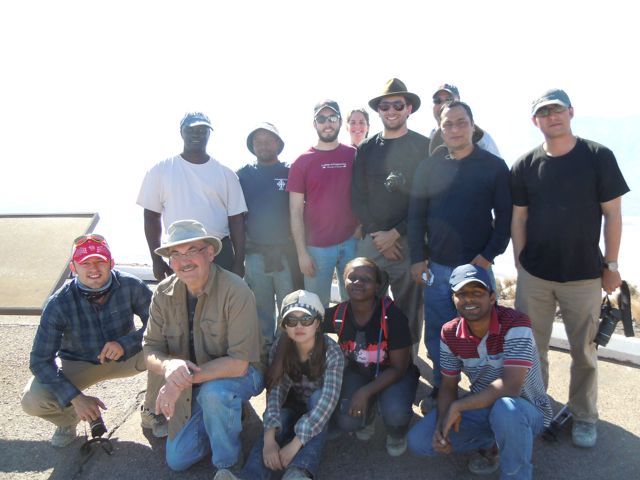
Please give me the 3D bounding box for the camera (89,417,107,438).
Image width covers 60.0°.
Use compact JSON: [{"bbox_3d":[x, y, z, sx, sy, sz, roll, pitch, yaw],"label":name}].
[{"bbox_3d":[-1.106,0.920,2.750,0.100,0.125,0.085,-11,-14,-3],"label":"camera"}]

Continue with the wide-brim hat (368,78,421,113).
[{"bbox_3d":[0.429,-0.822,3.177,0.300,0.145,0.330,3,2,16],"label":"wide-brim hat"}]

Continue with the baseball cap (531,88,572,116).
[{"bbox_3d":[1.135,-0.674,2.720,0.175,0.135,0.260,-6,4,34],"label":"baseball cap"}]

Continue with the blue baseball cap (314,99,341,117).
[{"bbox_3d":[0.048,-0.788,3.335,0.170,0.125,0.250,0,7,0],"label":"blue baseball cap"}]

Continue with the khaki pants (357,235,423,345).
[{"bbox_3d":[0.385,0.467,3.314,0.440,1.000,0.290,0,9,3],"label":"khaki pants"}]

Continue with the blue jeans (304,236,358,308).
[{"bbox_3d":[0.078,0.454,3.464,0.420,0.980,0.280,0,9,0],"label":"blue jeans"}]

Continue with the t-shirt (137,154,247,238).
[{"bbox_3d":[-0.771,-0.258,3.330,0.620,0.500,0.290,-2,9,-10],"label":"t-shirt"}]

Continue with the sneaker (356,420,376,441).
[{"bbox_3d":[0.240,0.992,3.073,0.105,0.115,0.265,2,9,12],"label":"sneaker"}]

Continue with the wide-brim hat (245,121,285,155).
[{"bbox_3d":[-0.339,-0.628,3.450,0.260,0.140,0.290,0,-9,3],"label":"wide-brim hat"}]

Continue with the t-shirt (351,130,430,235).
[{"bbox_3d":[0.412,-0.315,3.150,0.490,0.610,0.280,1,9,6],"label":"t-shirt"}]

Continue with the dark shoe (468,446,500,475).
[{"bbox_3d":[0.798,1.033,2.660,0.110,0.115,0.280,4,10,25],"label":"dark shoe"}]

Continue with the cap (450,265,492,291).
[{"bbox_3d":[0.671,0.165,2.440,0.175,0.130,0.255,-1,8,30],"label":"cap"}]

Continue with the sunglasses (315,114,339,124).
[{"bbox_3d":[0.044,-0.702,3.230,0.148,0.050,0.155,0,9,-1],"label":"sunglasses"}]

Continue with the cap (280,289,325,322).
[{"bbox_3d":[-0.080,0.298,2.520,0.195,0.150,0.245,1,10,4],"label":"cap"}]

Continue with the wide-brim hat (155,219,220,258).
[{"bbox_3d":[-0.602,-0.005,2.550,0.310,0.145,0.340,-10,2,10],"label":"wide-brim hat"}]

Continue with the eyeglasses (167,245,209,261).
[{"bbox_3d":[-0.619,0.057,2.630,0.145,0.050,0.145,-9,2,14],"label":"eyeglasses"}]

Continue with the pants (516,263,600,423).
[{"bbox_3d":[1.296,0.532,3.002,0.430,0.920,0.320,4,10,20],"label":"pants"}]

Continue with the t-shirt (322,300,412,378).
[{"bbox_3d":[0.241,0.525,2.870,0.470,0.420,0.300,1,10,8],"label":"t-shirt"}]

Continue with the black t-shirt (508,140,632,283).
[{"bbox_3d":[1.287,-0.163,2.884,0.540,0.710,0.280,4,10,20],"label":"black t-shirt"}]

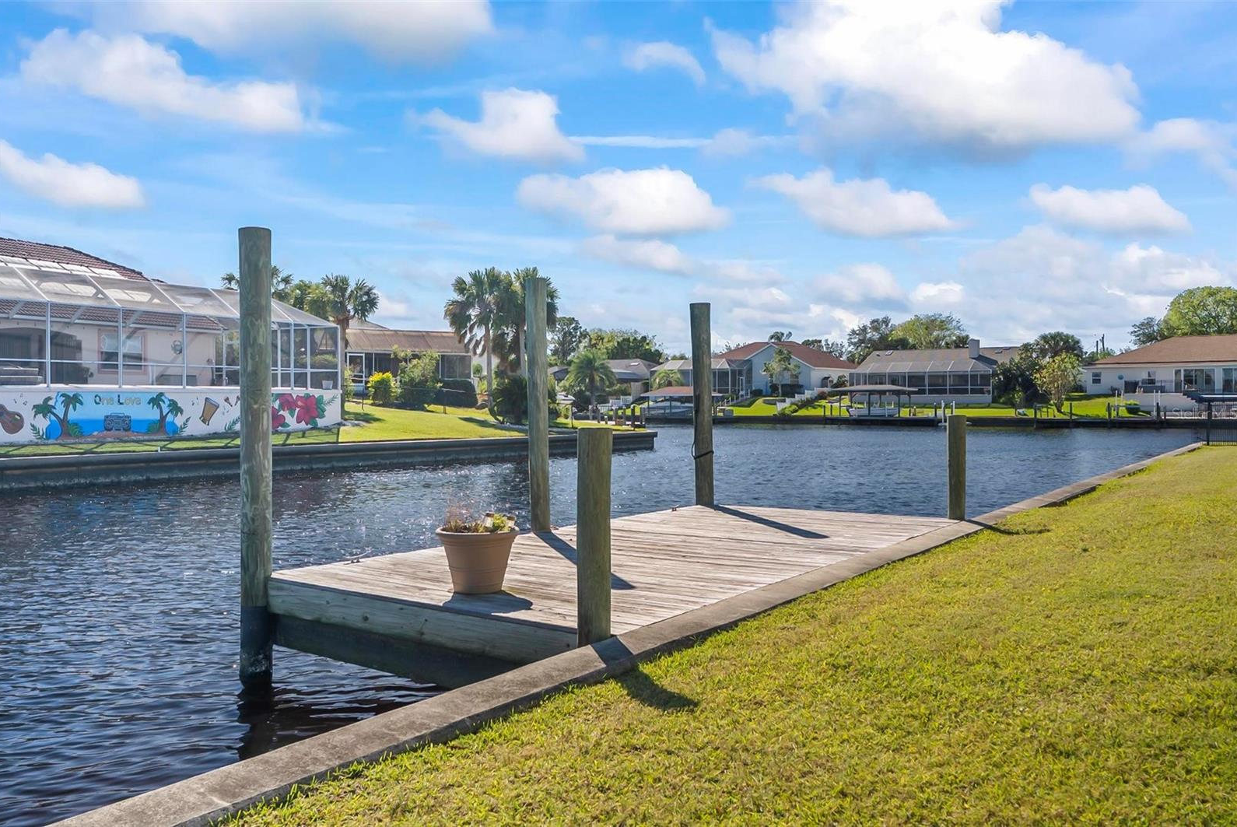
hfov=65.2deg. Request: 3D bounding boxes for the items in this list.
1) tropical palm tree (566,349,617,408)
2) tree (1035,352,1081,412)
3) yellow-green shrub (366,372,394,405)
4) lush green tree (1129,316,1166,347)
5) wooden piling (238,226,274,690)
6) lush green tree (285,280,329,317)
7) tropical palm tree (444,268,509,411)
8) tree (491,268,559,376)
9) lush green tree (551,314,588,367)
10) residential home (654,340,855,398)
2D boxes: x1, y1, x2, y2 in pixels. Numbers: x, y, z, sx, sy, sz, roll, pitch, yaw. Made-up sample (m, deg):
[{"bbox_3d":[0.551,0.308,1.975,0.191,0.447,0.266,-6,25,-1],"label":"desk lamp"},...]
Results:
[{"bbox_3d":[-3.291,-4.249,119.000,6.000,7.100,5.800,0,1,0],"label":"tropical palm tree"},{"bbox_3d":[44.370,-3.140,97.500,4.700,6.000,4.600,0,1,0],"label":"tree"},{"bbox_3d":[-14.538,-1.572,59.000,1.750,2.050,1.750,0,1,0],"label":"yellow-green shrub"},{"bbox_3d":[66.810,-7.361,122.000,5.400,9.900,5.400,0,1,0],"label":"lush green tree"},{"bbox_3d":[-3.016,0.372,8.050,0.275,3.850,0.275,0,1,0],"label":"wooden piling"},{"bbox_3d":[-17.379,-4.325,54.000,2.900,6.200,2.900,0,1,0],"label":"lush green tree"},{"bbox_3d":[-7.640,-4.000,52.000,3.500,7.600,3.500,0,1,0],"label":"tropical palm tree"},{"bbox_3d":[-4.920,-3.960,51.500,3.600,7.500,3.600,0,1,0],"label":"tree"},{"bbox_3d":[-7.614,-8.650,147.000,6.200,12.500,6.000,0,1,0],"label":"lush green tree"},{"bbox_3d":[17.200,-5.482,119.500,18.000,6.800,18.500,0,1,36],"label":"residential home"}]

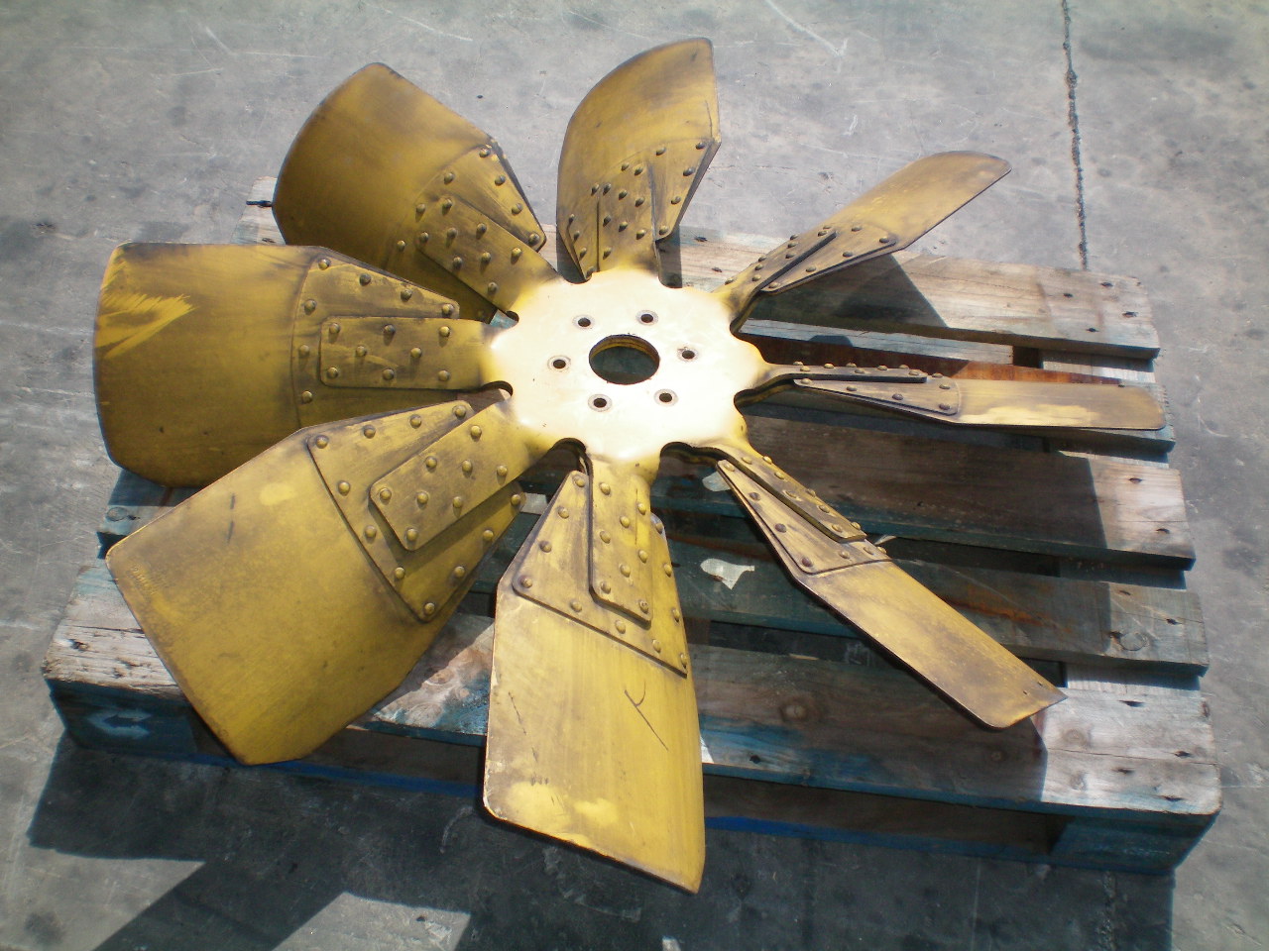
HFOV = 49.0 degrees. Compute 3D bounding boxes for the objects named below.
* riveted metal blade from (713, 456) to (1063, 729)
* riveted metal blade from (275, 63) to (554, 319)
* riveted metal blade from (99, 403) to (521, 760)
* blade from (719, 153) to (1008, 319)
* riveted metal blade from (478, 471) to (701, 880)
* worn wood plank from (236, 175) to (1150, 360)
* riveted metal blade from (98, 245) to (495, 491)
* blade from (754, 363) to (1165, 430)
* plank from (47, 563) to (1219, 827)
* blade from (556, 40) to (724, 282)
[{"bbox_3d":[0.238,0.097,1.386,0.418,0.050,0.272,41,16,24],"label":"riveted metal blade"},{"bbox_3d":[-0.264,-0.305,1.687,0.418,0.050,0.272,38,100,27],"label":"riveted metal blade"},{"bbox_3d":[-0.263,0.079,1.363,0.418,0.050,0.272,-36,103,-27],"label":"riveted metal blade"},{"bbox_3d":[0.237,-0.287,1.709,0.418,0.050,0.272,-34,18,-30],"label":"blade"},{"bbox_3d":[-0.012,0.168,1.308,0.272,0.050,0.418,33,42,-34],"label":"riveted metal blade"},{"bbox_3d":[0.076,-0.278,1.848,1.200,0.022,0.137,7,50,2],"label":"worn wood plank"},{"bbox_3d":[-0.368,-0.116,1.521,0.418,0.050,0.272,1,92,0],"label":"riveted metal blade"},{"bbox_3d":[0.342,-0.092,1.552,0.418,0.050,0.272,4,8,-3],"label":"blade"},{"bbox_3d":[-0.002,0.221,1.422,1.180,0.022,0.140,6,50,1],"label":"plank"},{"bbox_3d":[-0.013,-0.376,1.765,0.272,0.050,0.418,-28,40,28],"label":"blade"}]

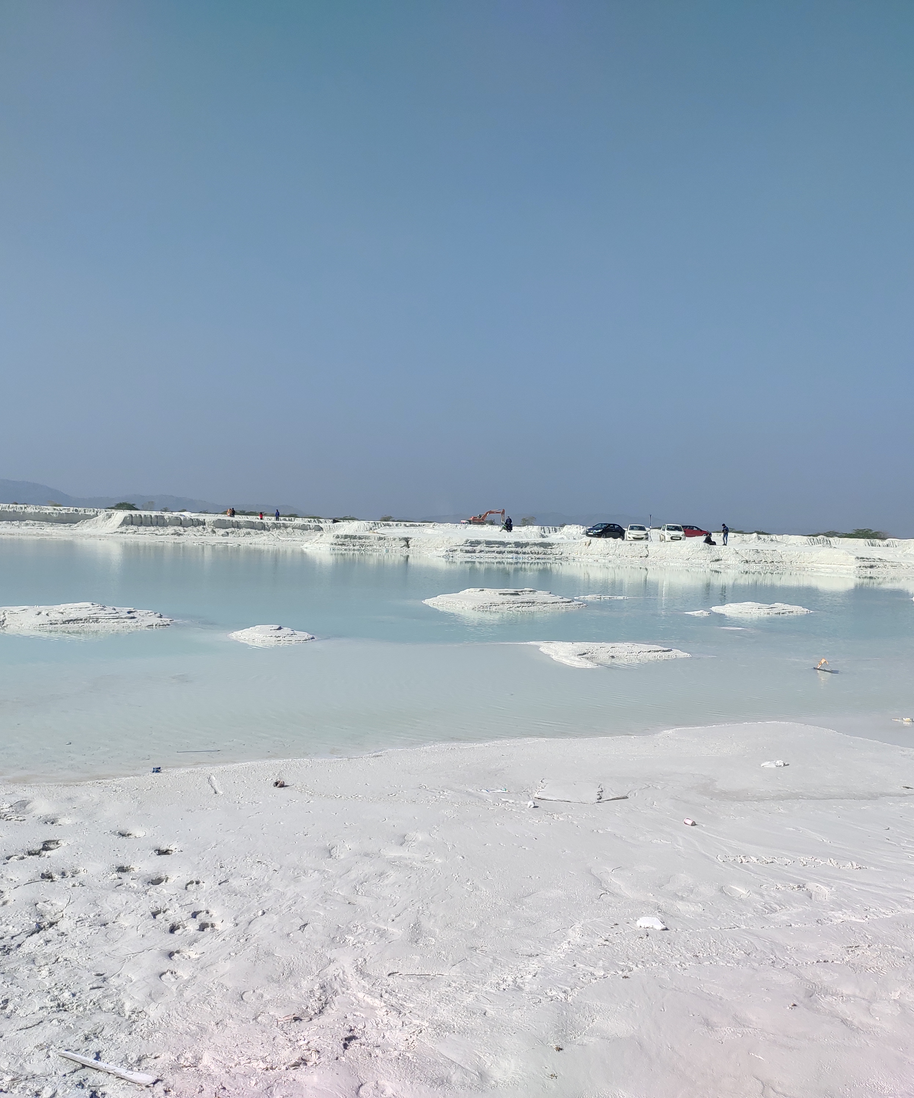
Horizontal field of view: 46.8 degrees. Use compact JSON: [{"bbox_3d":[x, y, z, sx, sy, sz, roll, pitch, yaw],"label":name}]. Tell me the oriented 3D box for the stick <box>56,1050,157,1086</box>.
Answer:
[{"bbox_3d":[-1.142,1.683,3.436,0.399,0.020,0.040,1,-3,28],"label":"stick"}]

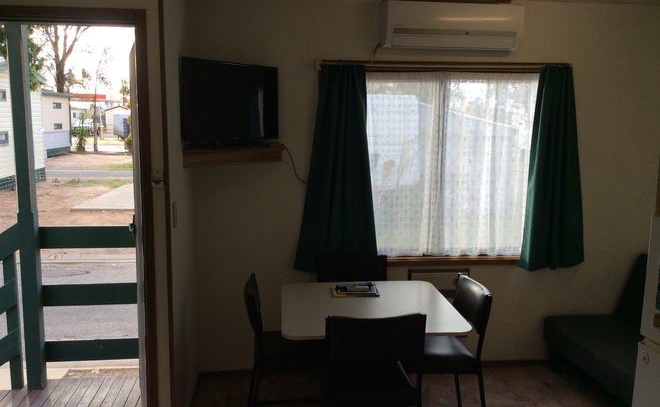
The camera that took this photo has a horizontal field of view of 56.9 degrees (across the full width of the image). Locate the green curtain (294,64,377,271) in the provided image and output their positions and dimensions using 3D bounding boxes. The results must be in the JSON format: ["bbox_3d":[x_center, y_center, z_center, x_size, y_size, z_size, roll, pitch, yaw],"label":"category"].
[{"bbox_3d":[0.046,-0.201,3.710,0.523,1.278,0.121,0,9,-6],"label":"green curtain"}]

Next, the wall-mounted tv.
[{"bbox_3d":[-0.533,-0.541,3.311,0.080,0.422,0.714,6,10,34],"label":"wall-mounted tv"}]

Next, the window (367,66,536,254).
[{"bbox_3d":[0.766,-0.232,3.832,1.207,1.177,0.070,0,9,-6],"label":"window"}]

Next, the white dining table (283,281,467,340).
[{"bbox_3d":[0.187,0.871,3.215,0.885,0.714,0.875,0,9,-6],"label":"white dining table"}]

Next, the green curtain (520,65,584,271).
[{"bbox_3d":[1.442,-0.207,3.846,0.443,1.298,0.121,0,9,-6],"label":"green curtain"}]

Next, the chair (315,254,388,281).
[{"bbox_3d":[0.154,0.759,3.624,0.440,0.810,0.500,0,9,-6],"label":"chair"}]

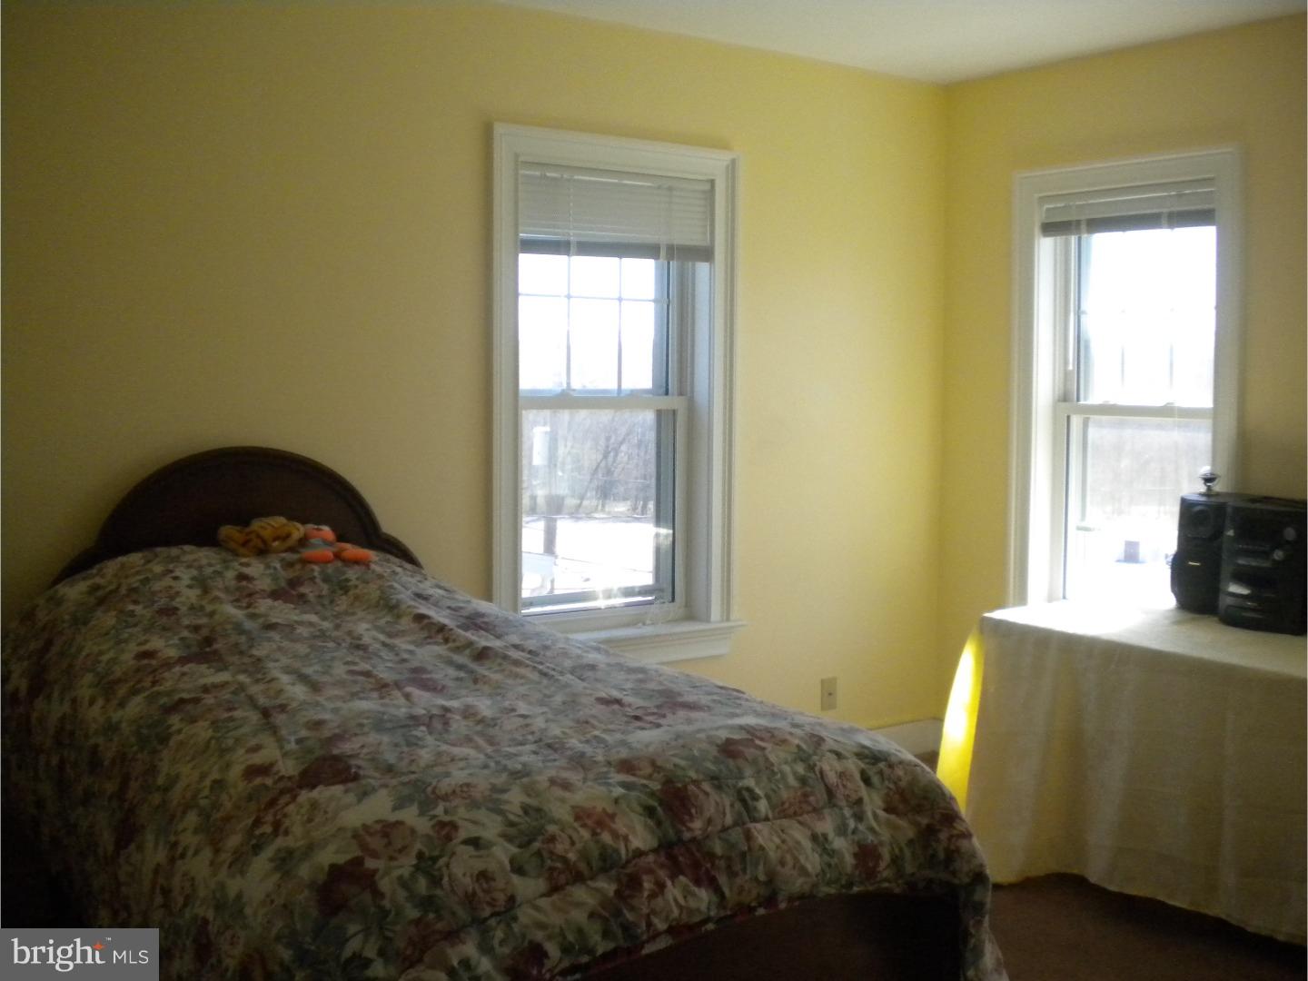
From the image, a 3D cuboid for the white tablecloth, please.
[{"bbox_3d":[1.575,0.717,3.567,0.800,0.690,1.250,-4,7,-38],"label":"white tablecloth"}]

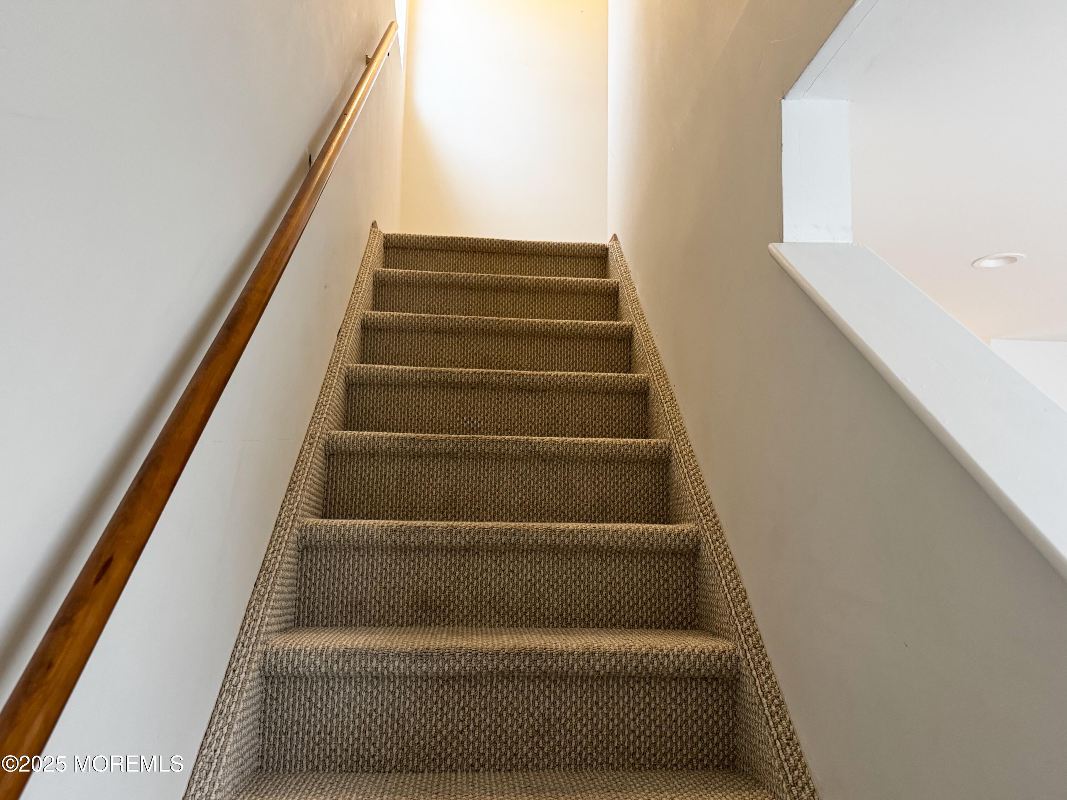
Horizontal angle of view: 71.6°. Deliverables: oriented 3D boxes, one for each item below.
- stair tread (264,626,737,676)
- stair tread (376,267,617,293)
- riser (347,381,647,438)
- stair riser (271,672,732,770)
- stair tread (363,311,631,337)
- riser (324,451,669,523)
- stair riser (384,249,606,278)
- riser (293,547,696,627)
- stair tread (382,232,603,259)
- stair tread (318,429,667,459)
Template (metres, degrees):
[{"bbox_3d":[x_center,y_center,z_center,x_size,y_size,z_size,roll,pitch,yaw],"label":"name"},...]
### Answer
[{"bbox_3d":[-0.060,0.486,1.442,0.850,0.046,0.251,2,-8,-4],"label":"stair tread"},{"bbox_3d":[-0.132,-0.399,2.710,0.850,0.046,0.251,2,-8,-4],"label":"stair tread"},{"bbox_3d":[-0.098,0.045,2.096,0.850,0.168,0.025,2,-8,-4],"label":"riser"},{"bbox_3d":[-0.054,0.576,1.335,0.850,0.168,0.025,2,-8,-4],"label":"stair riser"},{"bbox_3d":[-0.118,-0.222,2.457,0.850,0.046,0.251,2,-8,-4],"label":"stair tread"},{"bbox_3d":[-0.083,0.222,1.842,0.850,0.168,0.025,2,-8,-4],"label":"riser"},{"bbox_3d":[-0.141,-0.485,2.857,0.850,0.168,0.025,2,-8,-4],"label":"stair riser"},{"bbox_3d":[-0.069,0.399,1.589,0.850,0.168,0.025,2,-8,-4],"label":"riser"},{"bbox_3d":[-0.146,-0.576,2.964,0.850,0.046,0.251,2,-8,-4],"label":"stair tread"},{"bbox_3d":[-0.089,0.132,1.949,0.850,0.046,0.251,2,-8,-4],"label":"stair tread"}]

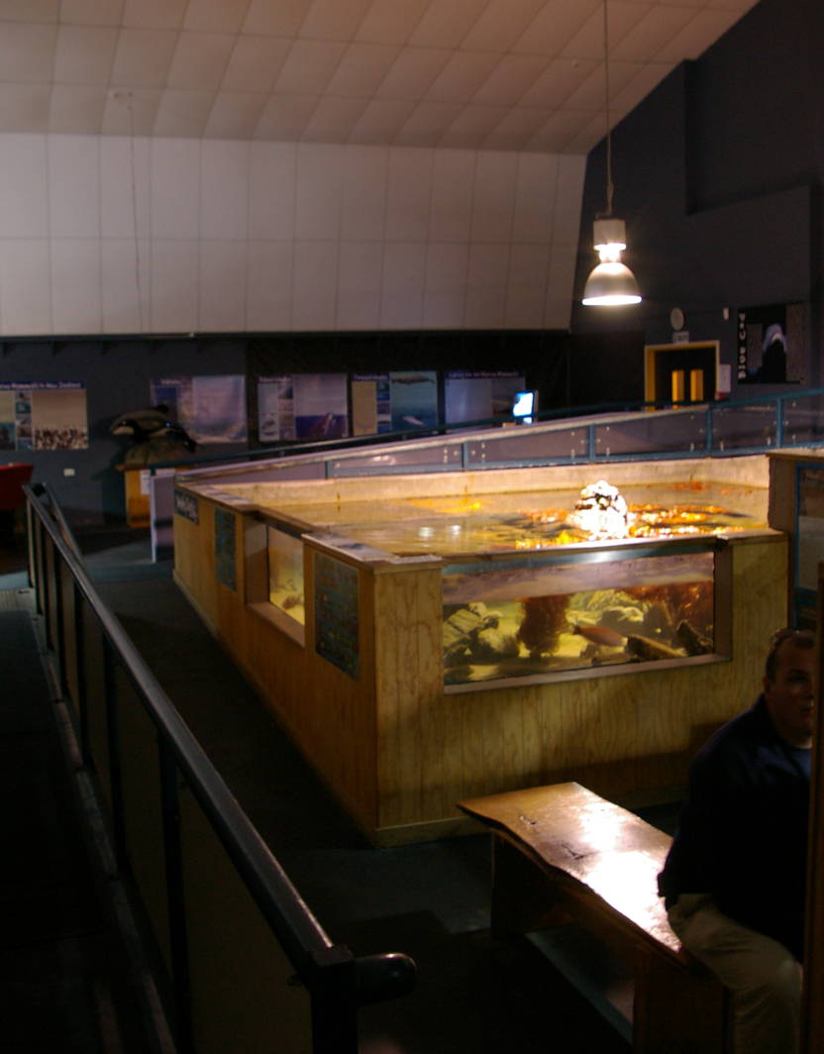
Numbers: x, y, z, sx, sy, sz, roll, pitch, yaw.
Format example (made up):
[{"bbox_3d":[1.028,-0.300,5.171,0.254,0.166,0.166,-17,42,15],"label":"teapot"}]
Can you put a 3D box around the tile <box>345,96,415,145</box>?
[{"bbox_3d":[-0.407,-4.962,14.470,0.626,0.030,1.150,-4,-7,-19],"label":"tile"}]

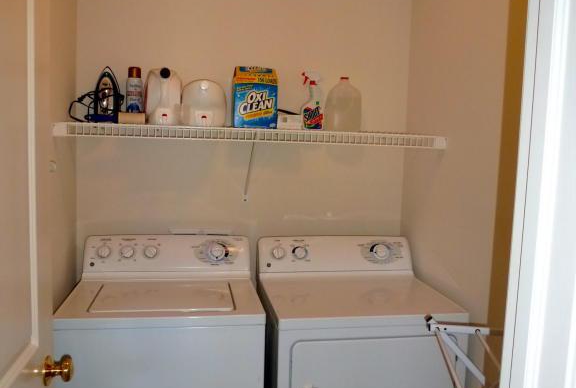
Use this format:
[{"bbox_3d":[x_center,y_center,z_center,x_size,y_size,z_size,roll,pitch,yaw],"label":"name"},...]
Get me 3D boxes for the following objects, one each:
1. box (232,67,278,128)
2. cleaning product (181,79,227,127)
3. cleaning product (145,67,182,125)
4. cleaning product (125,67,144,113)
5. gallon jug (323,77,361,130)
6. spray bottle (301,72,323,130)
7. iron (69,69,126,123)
[{"bbox_3d":[-0.133,-0.379,2.130,0.170,0.249,0.125,1,6,-10],"label":"box"},{"bbox_3d":[-0.337,-0.355,2.139,0.172,0.188,0.270,1,6,-10],"label":"cleaning product"},{"bbox_3d":[-0.489,-0.374,2.111,0.143,0.223,0.270,1,6,-10],"label":"cleaning product"},{"bbox_3d":[-0.605,-0.383,2.111,0.064,0.234,0.064,1,6,-10],"label":"cleaning product"},{"bbox_3d":[0.242,-0.384,2.316,0.158,0.244,0.155,1,6,-10],"label":"gallon jug"},{"bbox_3d":[0.101,-0.381,2.200,0.097,0.254,0.065,-1,6,-20],"label":"spray bottle"},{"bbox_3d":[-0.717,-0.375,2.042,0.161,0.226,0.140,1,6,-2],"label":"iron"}]

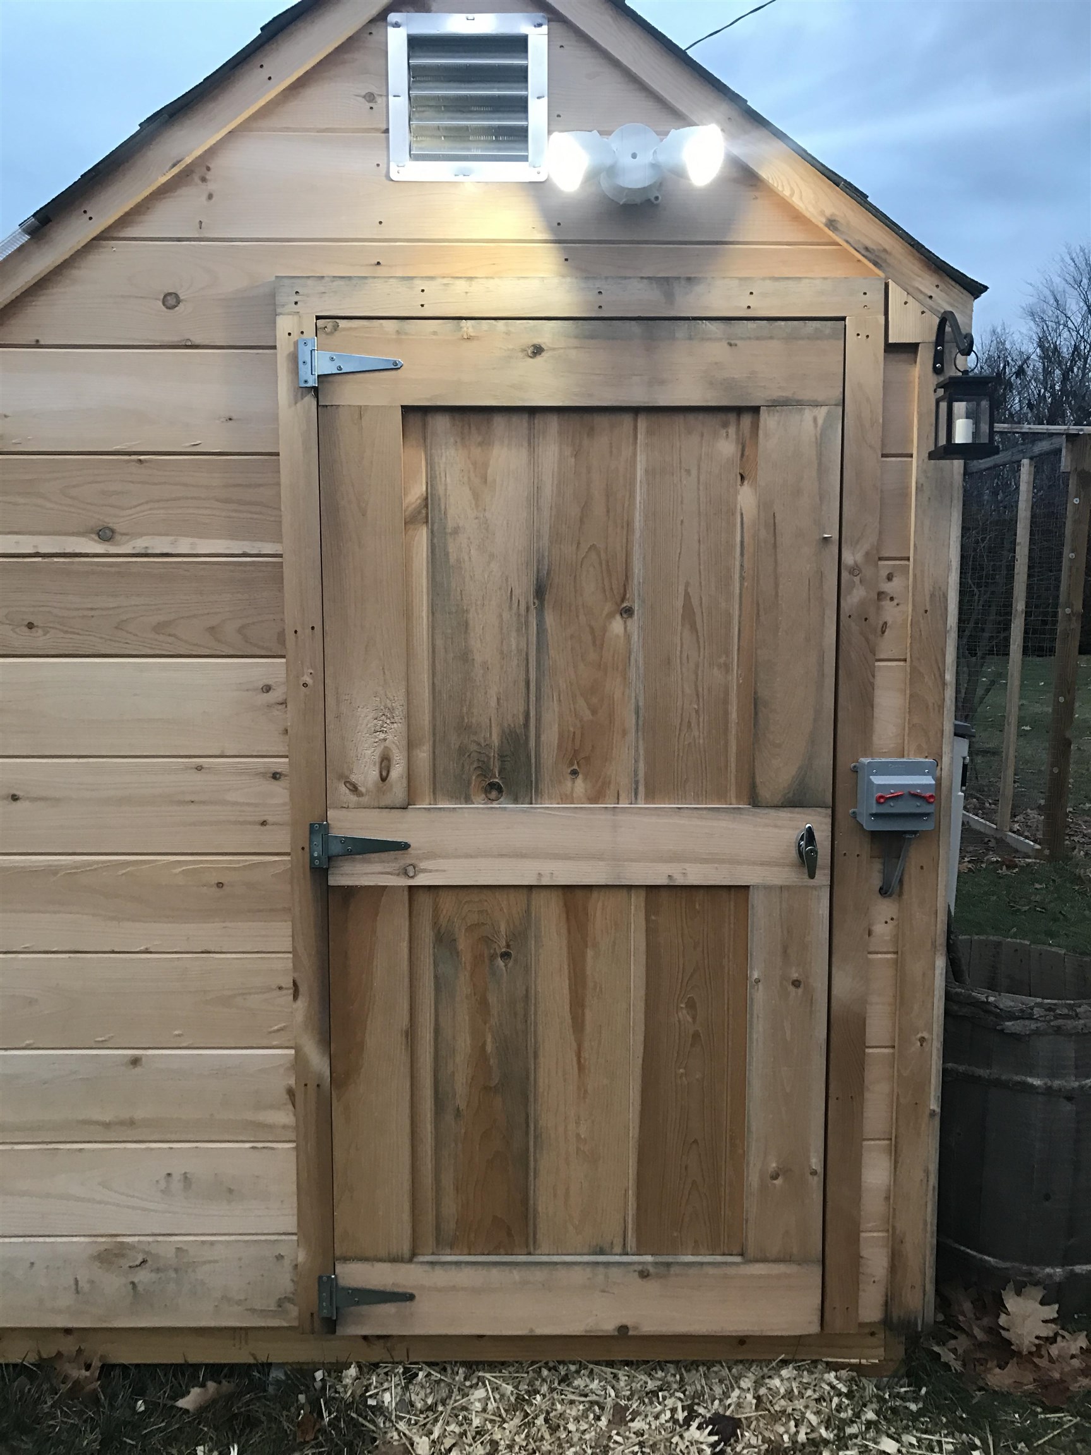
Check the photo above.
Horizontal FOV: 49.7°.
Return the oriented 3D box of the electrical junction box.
[{"bbox_3d":[0.589,0.115,1.990,0.128,0.118,0.076,0,5,0],"label":"electrical junction box"}]

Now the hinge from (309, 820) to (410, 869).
[{"bbox_3d":[-0.328,0.211,2.085,0.178,0.082,0.012,0,6,-1],"label":"hinge"}]

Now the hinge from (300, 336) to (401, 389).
[{"bbox_3d":[-0.324,-0.606,1.956,0.176,0.079,0.016,0,5,0],"label":"hinge"}]

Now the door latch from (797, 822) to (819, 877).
[{"bbox_3d":[0.464,0.216,2.078,0.033,0.097,0.045,0,6,-1],"label":"door latch"}]

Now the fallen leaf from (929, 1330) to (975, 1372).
[{"bbox_3d":[0.741,1.137,2.146,0.070,0.030,0.065,0,5,0],"label":"fallen leaf"}]

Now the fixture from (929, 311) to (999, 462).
[{"bbox_3d":[0.674,-0.562,1.935,0.090,0.246,0.175,0,6,-1],"label":"fixture"}]

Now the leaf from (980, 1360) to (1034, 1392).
[{"bbox_3d":[0.854,1.196,2.170,0.100,0.022,0.065,2,24,23],"label":"leaf"}]

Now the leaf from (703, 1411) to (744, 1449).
[{"bbox_3d":[0.292,1.156,1.935,0.060,0.025,0.065,0,5,0],"label":"leaf"}]

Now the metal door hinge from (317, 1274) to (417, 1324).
[{"bbox_3d":[-0.320,1.019,2.102,0.175,0.079,0.016,0,5,0],"label":"metal door hinge"}]

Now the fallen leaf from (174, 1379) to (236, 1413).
[{"bbox_3d":[-0.581,1.144,2.010,0.095,0.024,0.045,2,5,18],"label":"fallen leaf"}]

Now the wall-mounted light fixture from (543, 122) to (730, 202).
[{"bbox_3d":[0.144,-0.919,1.917,0.280,0.136,0.160,0,6,-1],"label":"wall-mounted light fixture"}]

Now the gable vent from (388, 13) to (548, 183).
[{"bbox_3d":[-0.128,-1.038,1.943,0.263,0.263,0.035,0,5,0],"label":"gable vent"}]

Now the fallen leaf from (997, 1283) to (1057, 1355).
[{"bbox_3d":[0.936,1.146,2.280,0.117,0.128,0.030,3,-19,23],"label":"fallen leaf"}]

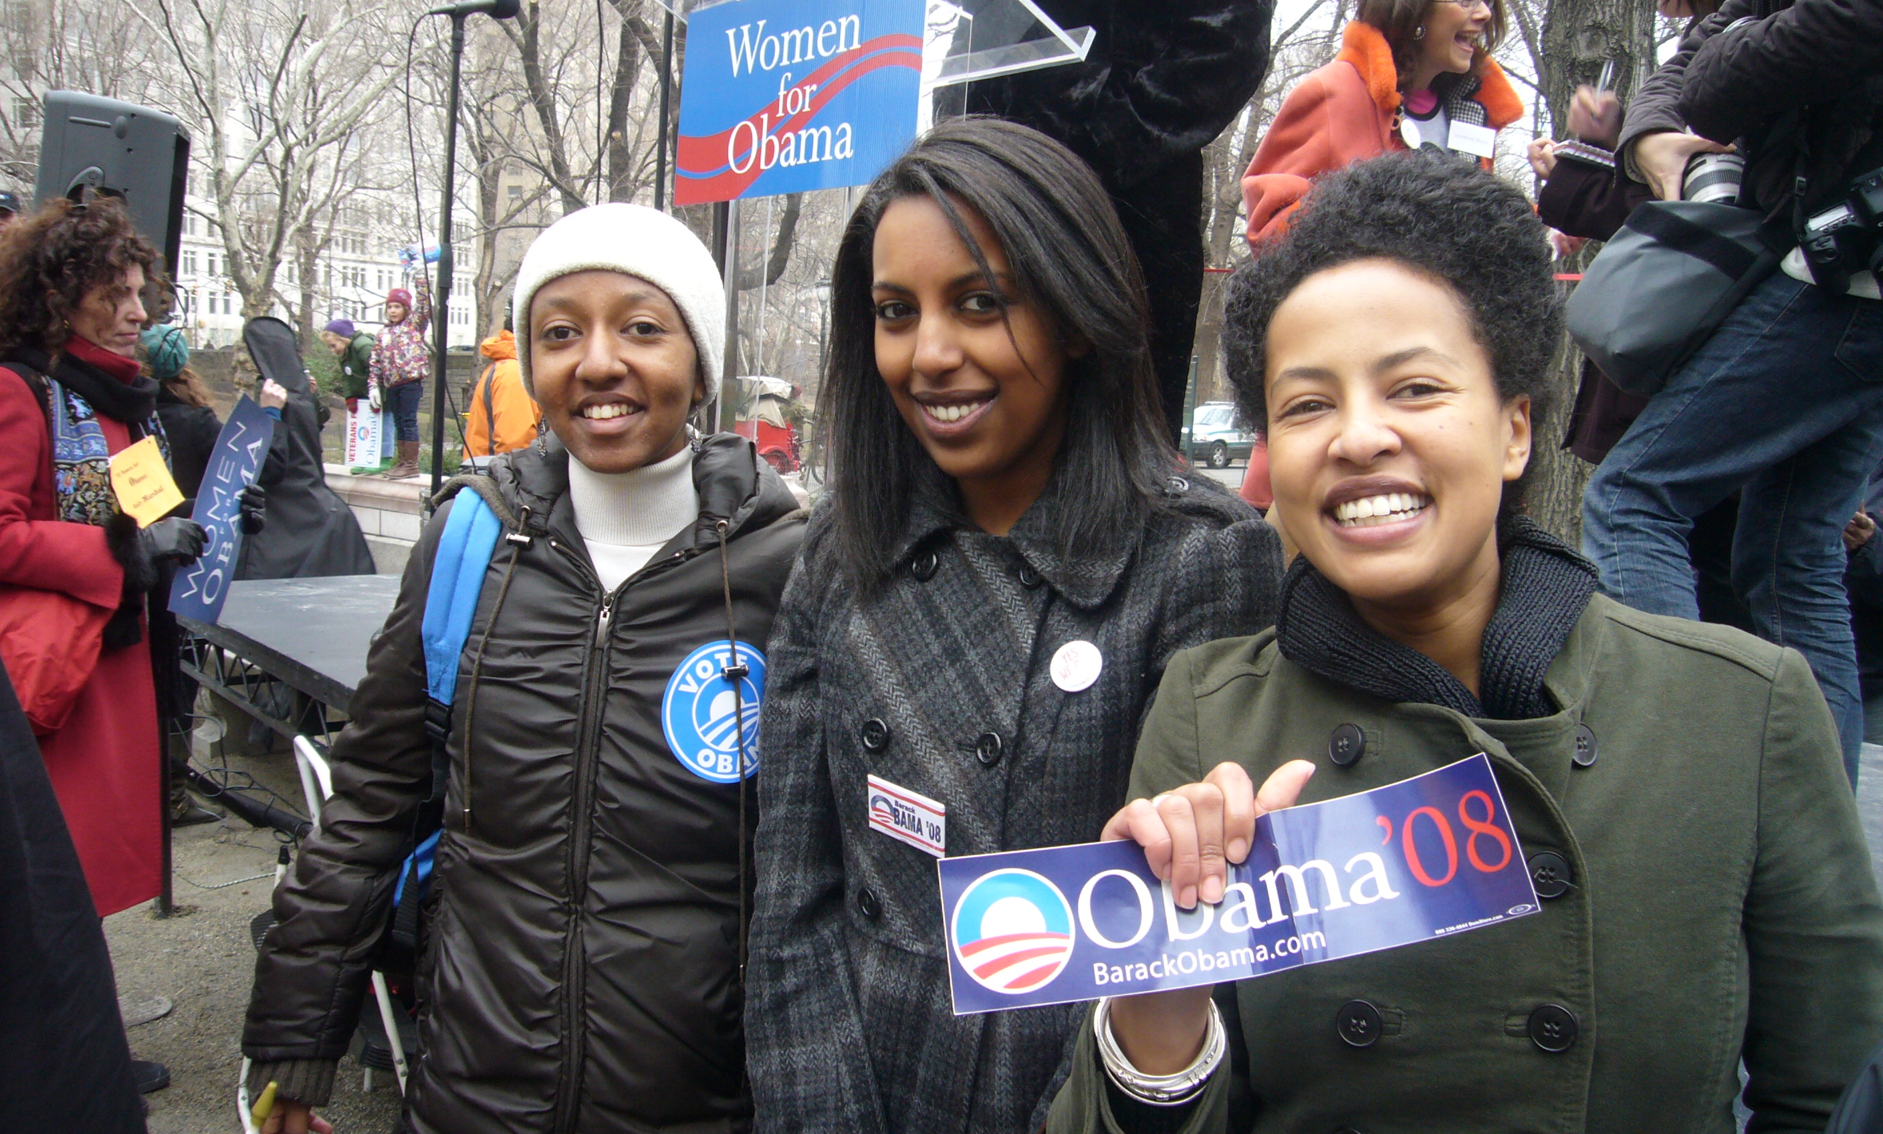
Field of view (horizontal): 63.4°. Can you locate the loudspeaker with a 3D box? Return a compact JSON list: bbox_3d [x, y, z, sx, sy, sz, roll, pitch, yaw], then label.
[{"bbox_3d":[-2.699,-1.159,4.950,0.380,0.660,0.390,6,3,-17],"label":"loudspeaker"}]

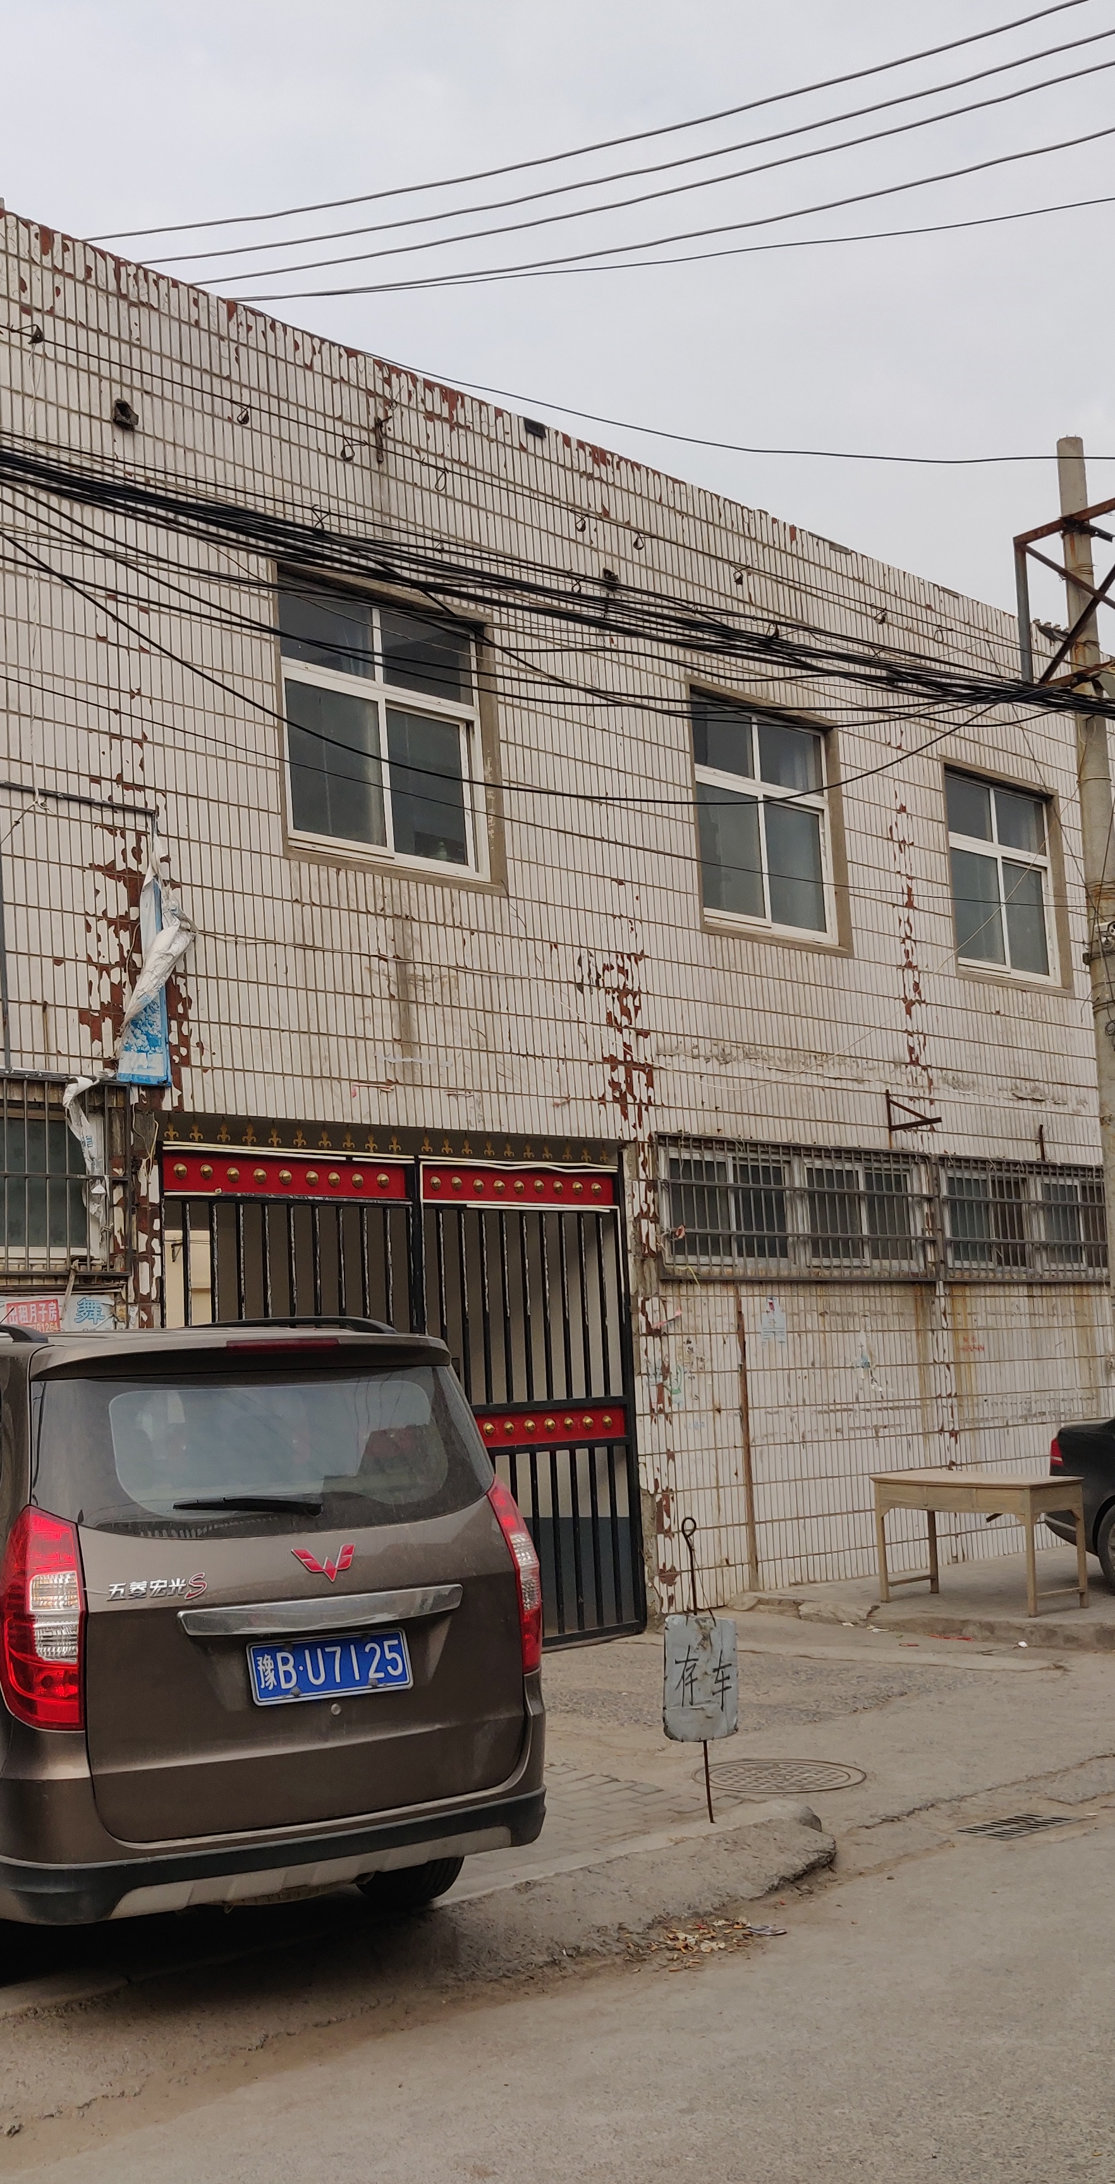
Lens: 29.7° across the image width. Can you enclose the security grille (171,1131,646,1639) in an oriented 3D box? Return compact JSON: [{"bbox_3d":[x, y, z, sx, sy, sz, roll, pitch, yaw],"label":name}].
[{"bbox_3d":[-0.799,1.781,12.062,3.620,2.980,0.090,5,-12,-45],"label":"security grille"}]

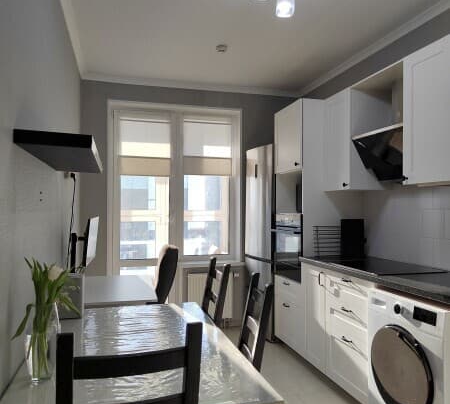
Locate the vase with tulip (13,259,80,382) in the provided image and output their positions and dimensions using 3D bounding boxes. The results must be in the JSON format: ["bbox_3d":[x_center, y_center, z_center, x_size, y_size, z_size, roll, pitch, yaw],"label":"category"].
[{"bbox_3d":[-0.635,0.408,1.426,0.230,0.420,0.200,0,-1,-15],"label":"vase with tulip"}]

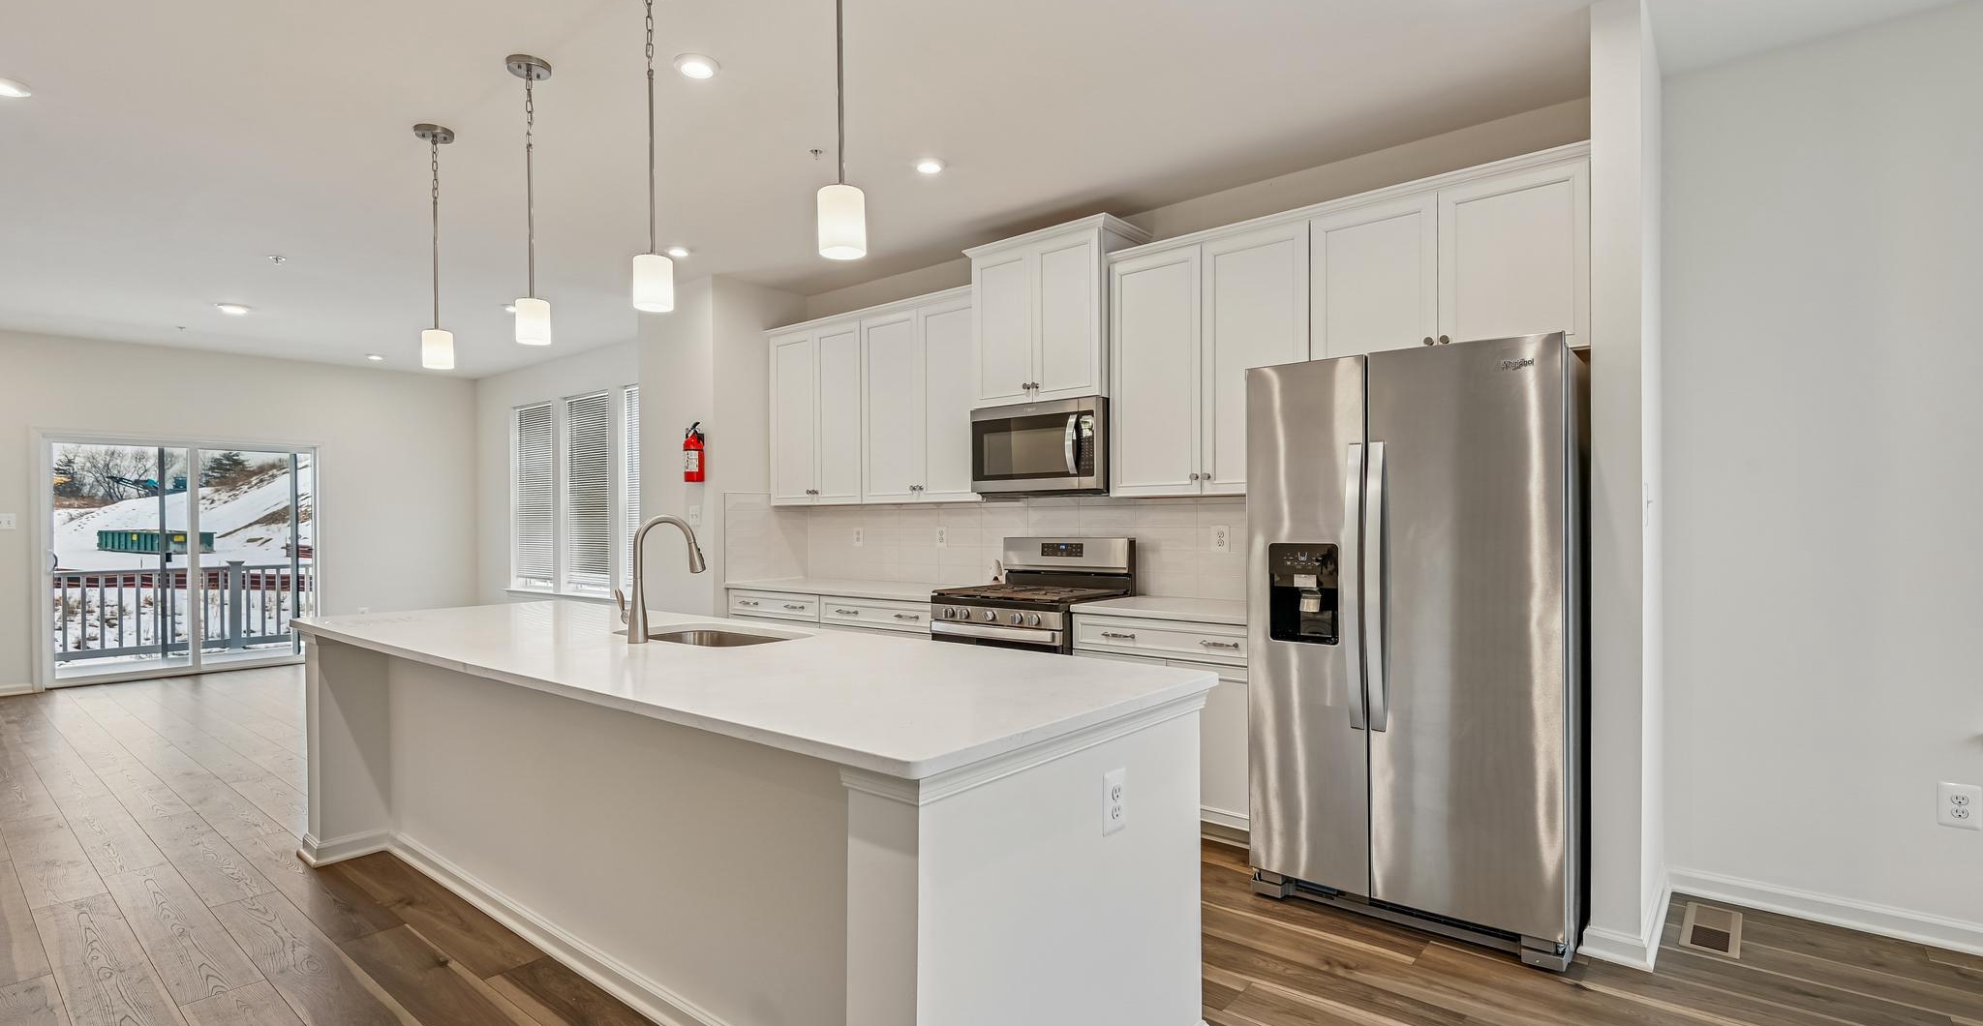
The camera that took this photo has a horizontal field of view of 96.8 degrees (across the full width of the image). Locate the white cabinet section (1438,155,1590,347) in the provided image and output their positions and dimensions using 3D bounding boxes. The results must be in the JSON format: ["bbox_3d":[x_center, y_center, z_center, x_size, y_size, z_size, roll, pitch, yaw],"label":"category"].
[{"bbox_3d":[1.912,-0.860,3.198,0.460,0.624,0.331,-1,-2,38],"label":"white cabinet section"}]

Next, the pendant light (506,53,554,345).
[{"bbox_3d":[-1.516,-1.017,2.889,0.137,0.917,0.137,-1,-1,39],"label":"pendant light"}]

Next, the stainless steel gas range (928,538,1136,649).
[{"bbox_3d":[0.209,0.708,4.191,0.763,1.163,0.705,-1,-1,40],"label":"stainless steel gas range"}]

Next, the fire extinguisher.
[{"bbox_3d":[-1.780,-0.357,5.280,0.130,0.365,0.130,-1,-1,39],"label":"fire extinguisher"}]

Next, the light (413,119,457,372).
[{"bbox_3d":[-2.138,-1.011,3.380,0.137,0.911,0.137,-1,-1,39],"label":"light"}]

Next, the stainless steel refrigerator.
[{"bbox_3d":[1.428,0.395,2.916,0.885,1.743,0.835,-1,-1,40],"label":"stainless steel refrigerator"}]

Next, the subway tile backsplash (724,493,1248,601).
[{"bbox_3d":[-0.108,0.140,4.532,3.359,0.542,0.643,-1,-1,39],"label":"subway tile backsplash"}]

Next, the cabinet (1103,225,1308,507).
[{"bbox_3d":[1.000,-0.602,3.847,0.908,1.064,0.333,-1,-1,39],"label":"cabinet"}]

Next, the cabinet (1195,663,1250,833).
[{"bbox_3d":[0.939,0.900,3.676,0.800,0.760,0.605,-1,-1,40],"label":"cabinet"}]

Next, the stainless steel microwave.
[{"bbox_3d":[0.330,-0.300,4.321,0.760,0.421,0.429,-1,-1,39],"label":"stainless steel microwave"}]

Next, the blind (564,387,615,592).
[{"bbox_3d":[-3.536,-0.180,7.727,0.840,1.670,0.060,-1,-1,39],"label":"blind"}]

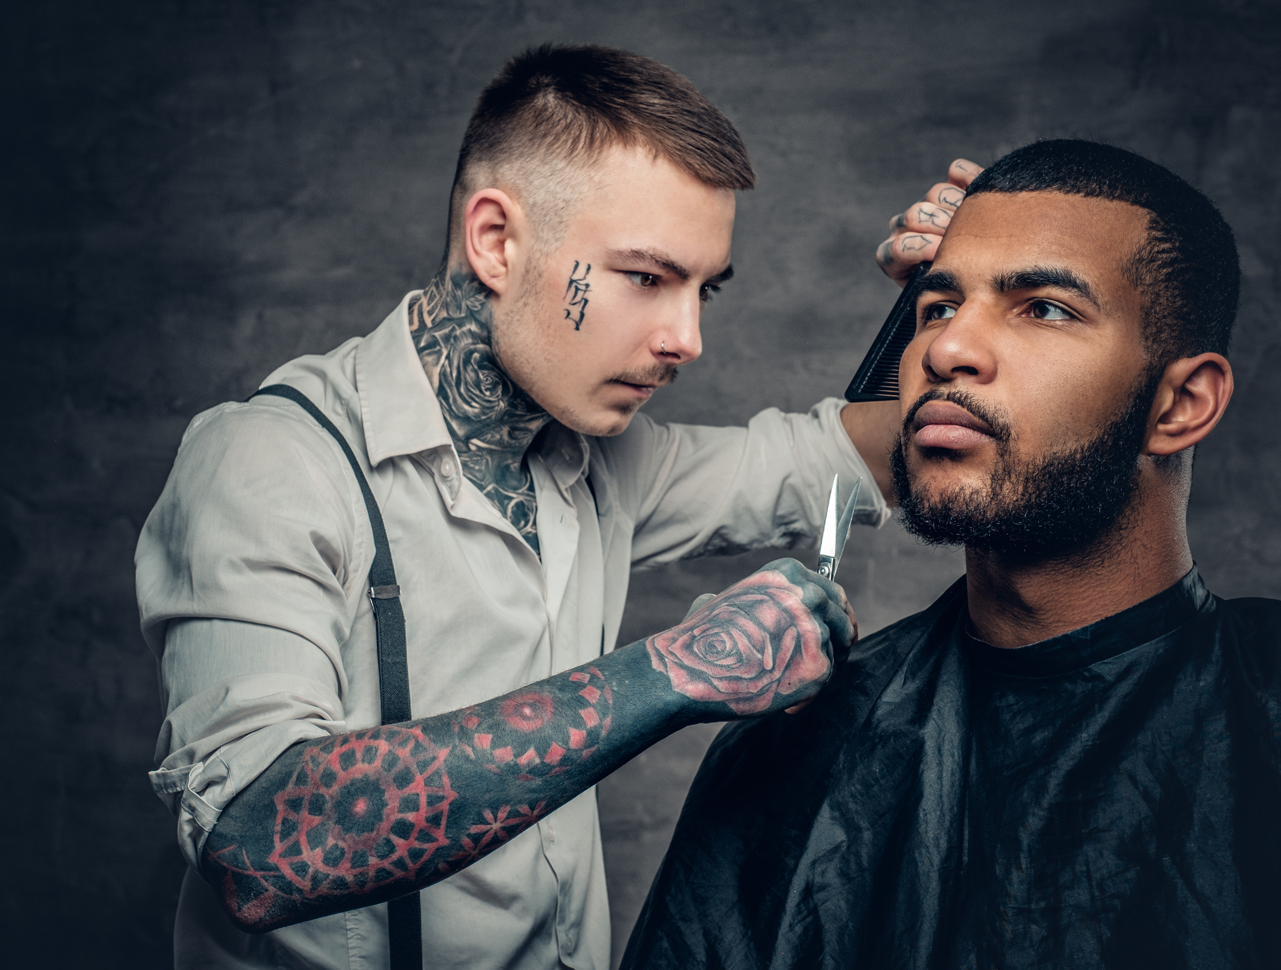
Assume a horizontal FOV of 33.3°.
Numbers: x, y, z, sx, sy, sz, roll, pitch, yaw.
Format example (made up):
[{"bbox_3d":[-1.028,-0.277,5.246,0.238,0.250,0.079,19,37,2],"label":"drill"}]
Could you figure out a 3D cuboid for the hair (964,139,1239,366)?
[{"bbox_3d":[0.245,-0.116,1.212,0.166,0.155,0.202,4,-7,40],"label":"hair"}]

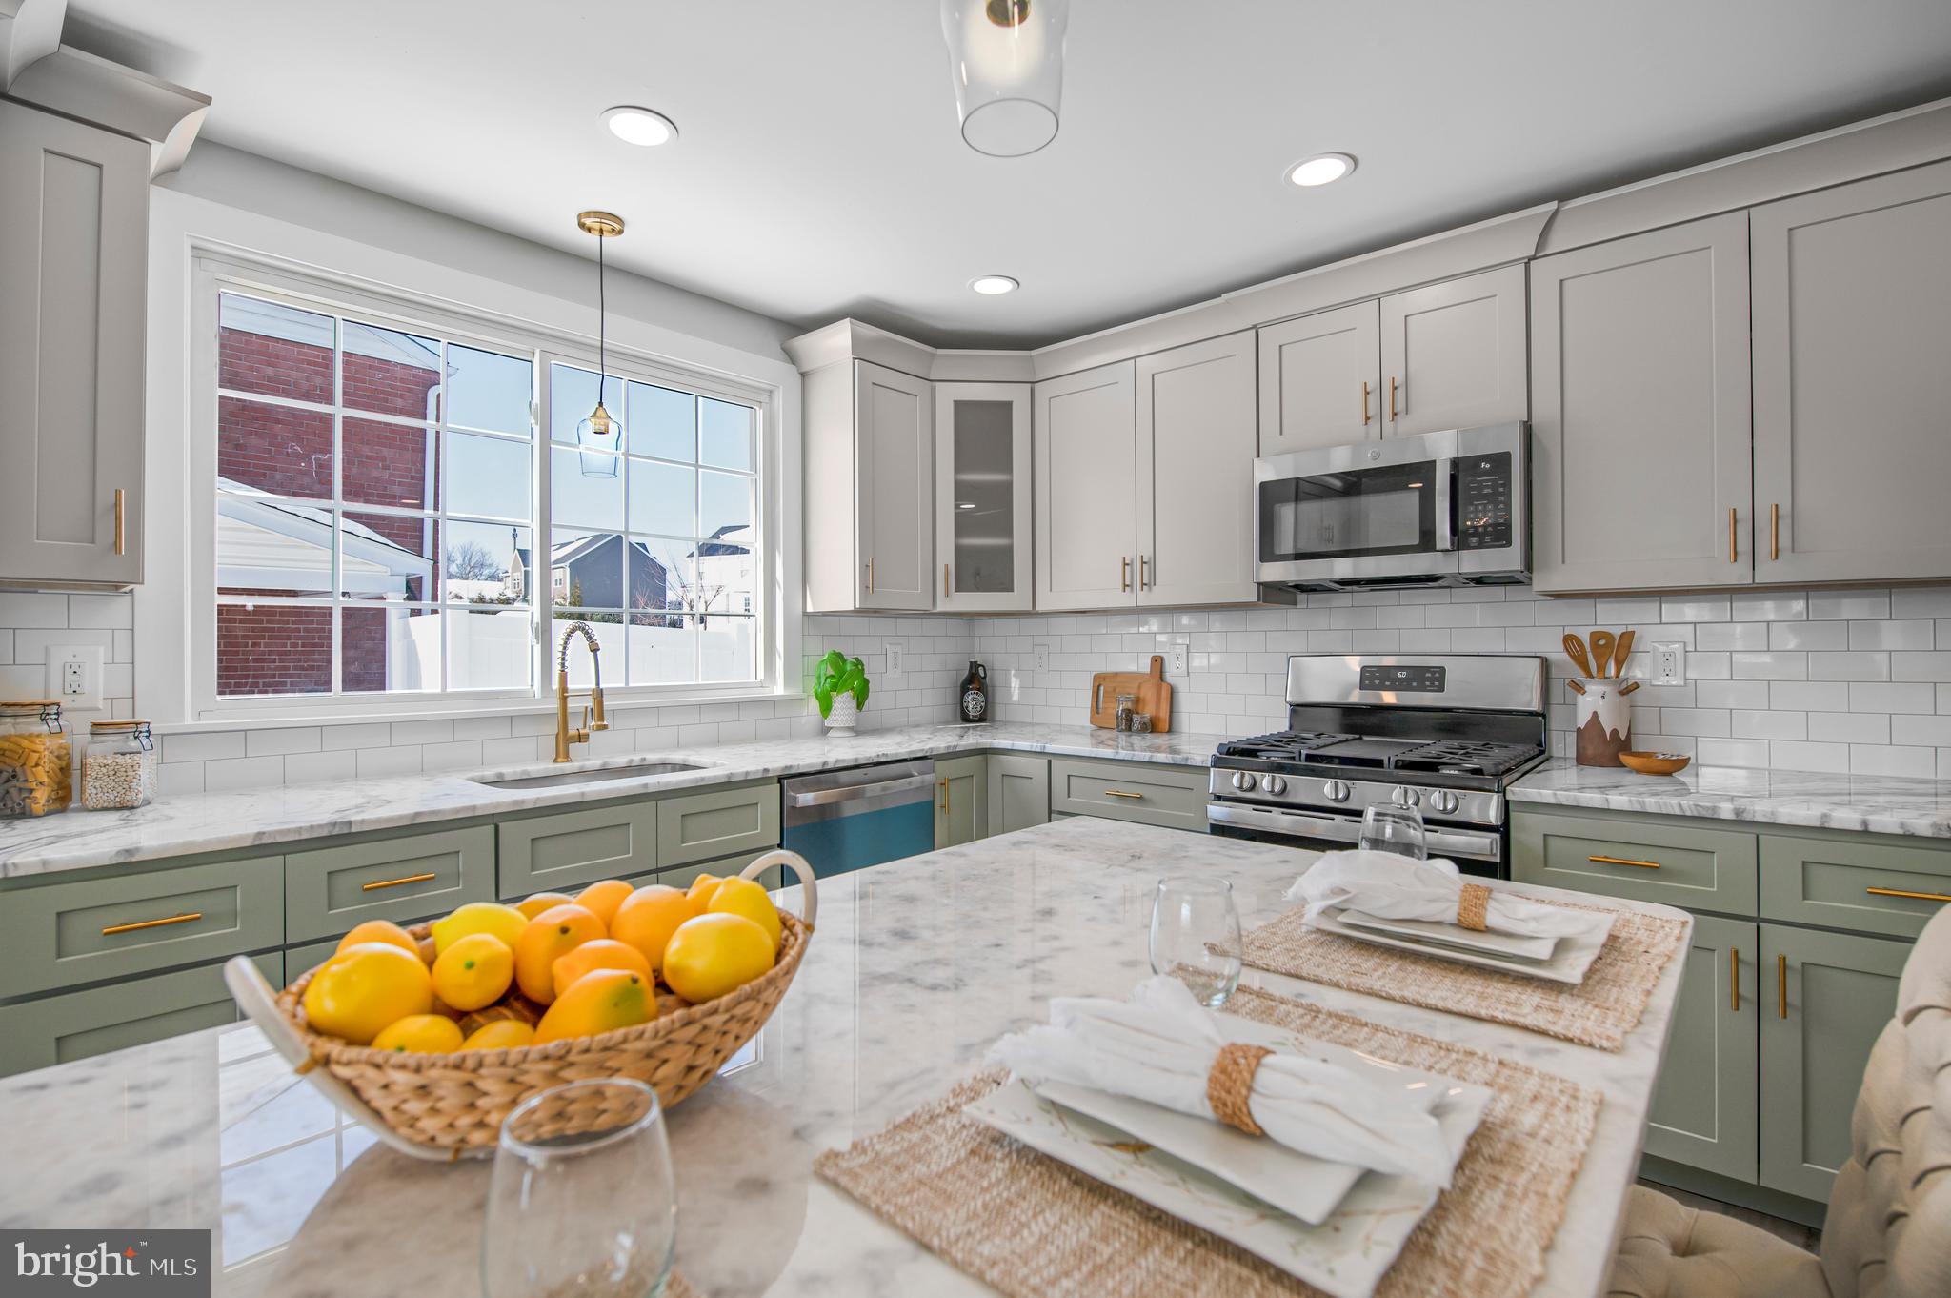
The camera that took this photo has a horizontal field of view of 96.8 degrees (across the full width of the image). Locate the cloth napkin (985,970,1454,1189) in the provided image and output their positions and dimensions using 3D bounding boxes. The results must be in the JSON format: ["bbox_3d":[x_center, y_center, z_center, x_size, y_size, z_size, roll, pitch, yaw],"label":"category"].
[{"bbox_3d":[0.176,0.277,0.552,0.285,0.066,0.175,0,0,39],"label":"cloth napkin"}]

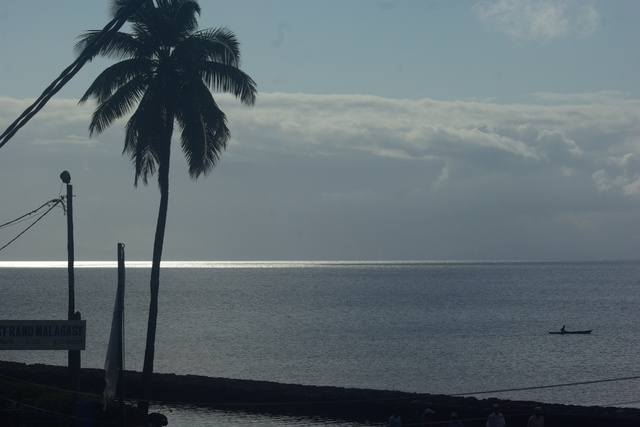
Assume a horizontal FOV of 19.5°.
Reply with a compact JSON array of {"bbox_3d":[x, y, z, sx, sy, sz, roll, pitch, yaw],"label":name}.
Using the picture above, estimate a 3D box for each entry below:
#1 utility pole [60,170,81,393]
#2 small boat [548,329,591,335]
[{"bbox_3d":[-9.150,2.530,68.000,0.500,8.200,0.420,0,-1,0],"label":"utility pole"},{"bbox_3d":[25.500,12.060,190.000,4.600,0.500,0.700,0,-1,0],"label":"small boat"}]

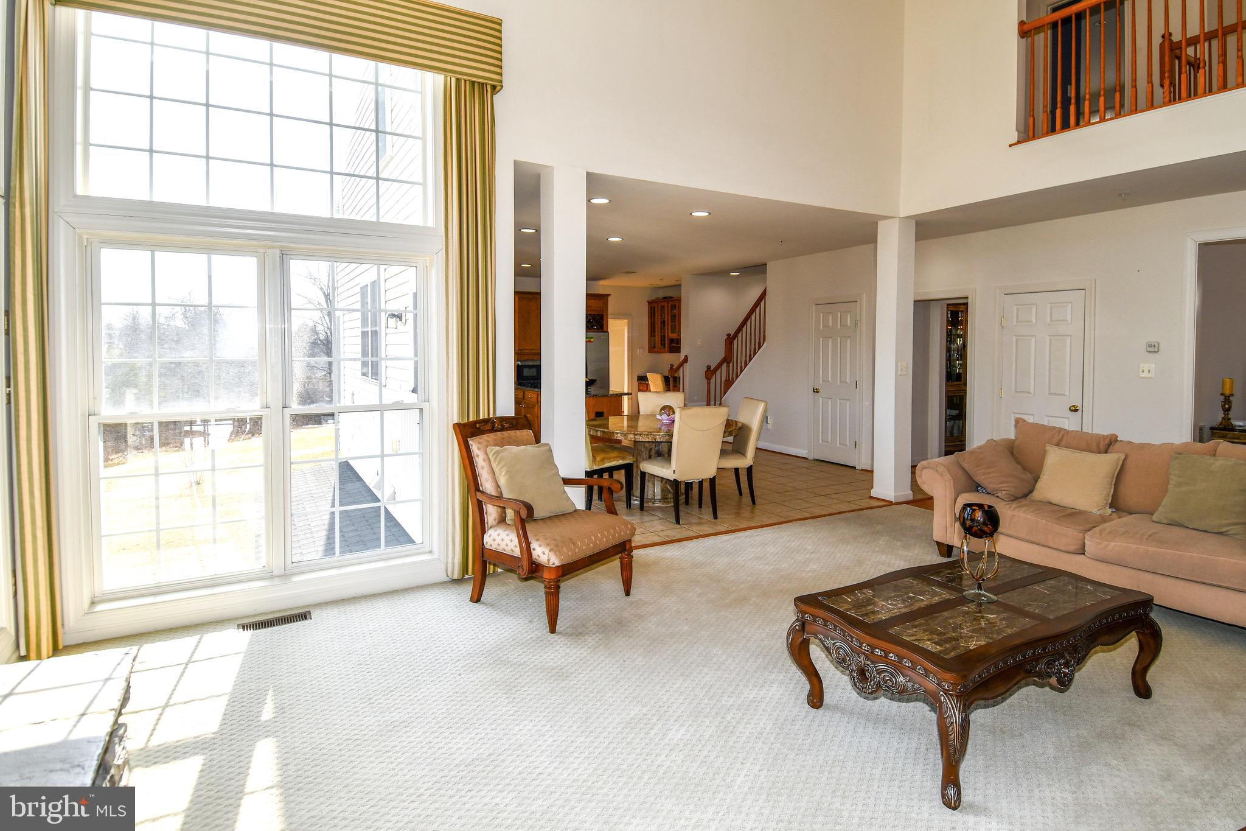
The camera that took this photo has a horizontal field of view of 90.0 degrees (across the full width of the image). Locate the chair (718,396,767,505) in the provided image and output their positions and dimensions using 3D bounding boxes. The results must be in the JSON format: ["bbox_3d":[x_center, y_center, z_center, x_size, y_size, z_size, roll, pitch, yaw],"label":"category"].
[{"bbox_3d":[0.992,0.331,5.981,0.620,1.000,0.480,-1,5,-12],"label":"chair"}]

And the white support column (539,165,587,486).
[{"bbox_3d":[-0.423,-0.364,4.463,0.270,2.740,0.270,-2,5,-29],"label":"white support column"}]

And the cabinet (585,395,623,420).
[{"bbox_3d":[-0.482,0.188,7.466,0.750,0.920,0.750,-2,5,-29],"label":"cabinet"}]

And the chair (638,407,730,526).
[{"bbox_3d":[0.530,0.388,5.534,0.480,0.990,0.610,-2,5,-29],"label":"chair"}]

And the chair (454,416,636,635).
[{"bbox_3d":[-0.460,0.586,3.751,0.860,1.020,0.700,4,6,39],"label":"chair"}]

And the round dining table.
[{"bbox_3d":[0.404,0.450,6.028,1.490,0.745,1.490,0,5,0],"label":"round dining table"}]

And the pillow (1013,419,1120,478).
[{"bbox_3d":[3.142,0.326,4.507,0.200,0.480,0.660,14,-2,-29],"label":"pillow"}]

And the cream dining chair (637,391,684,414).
[{"bbox_3d":[0.458,0.270,6.520,0.480,0.990,0.610,-1,5,-9],"label":"cream dining chair"}]

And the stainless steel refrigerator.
[{"bbox_3d":[-0.790,-0.521,10.600,0.910,1.770,0.760,-2,5,-29],"label":"stainless steel refrigerator"}]

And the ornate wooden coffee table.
[{"bbox_3d":[1.482,0.996,2.647,1.390,0.470,0.770,-2,5,-29],"label":"ornate wooden coffee table"}]

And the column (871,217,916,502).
[{"bbox_3d":[2.674,-0.552,6.146,0.270,2.740,0.270,-2,5,-29],"label":"column"}]

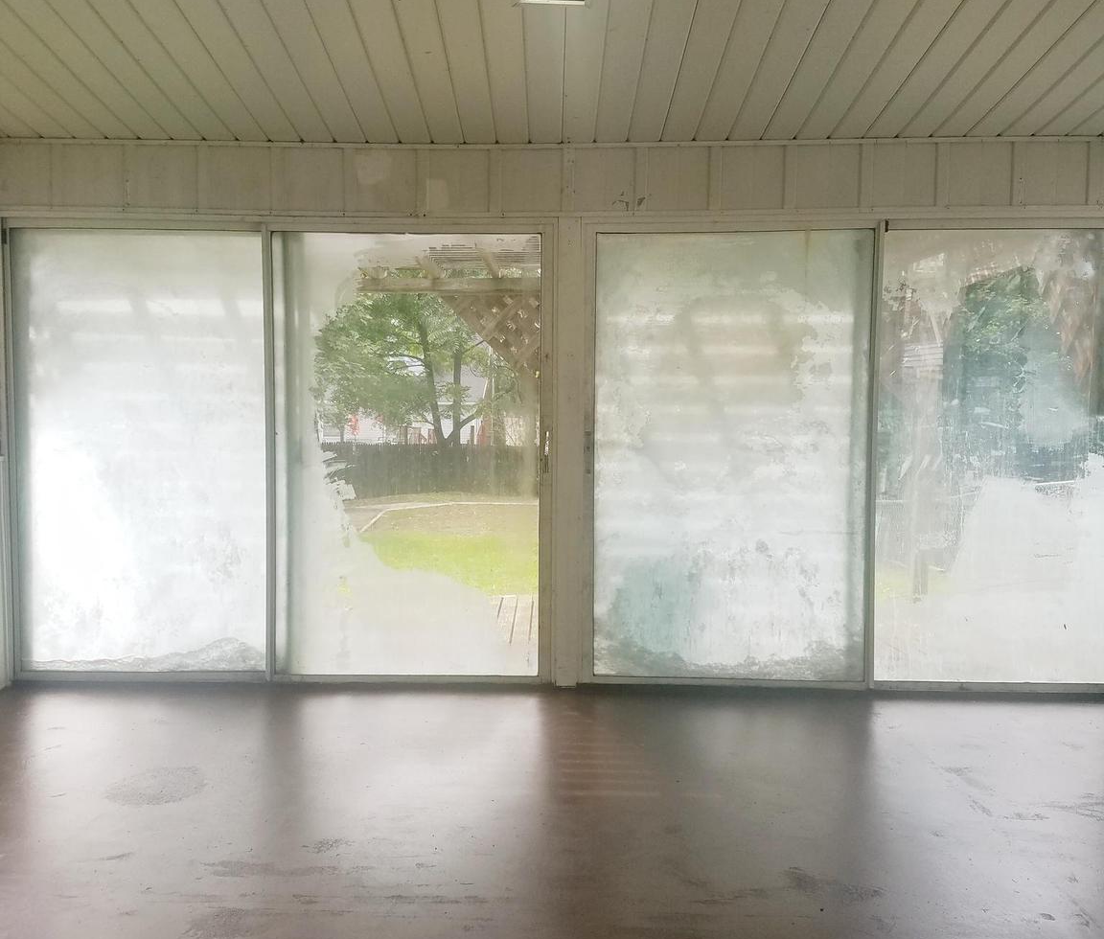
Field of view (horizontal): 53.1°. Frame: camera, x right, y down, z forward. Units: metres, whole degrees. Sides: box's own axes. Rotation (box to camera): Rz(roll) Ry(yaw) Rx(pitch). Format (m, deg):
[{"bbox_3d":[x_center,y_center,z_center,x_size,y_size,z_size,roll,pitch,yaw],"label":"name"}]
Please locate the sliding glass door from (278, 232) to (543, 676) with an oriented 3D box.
[{"bbox_3d":[-0.612,-0.055,4.780,1.150,1.930,0.050,0,3,2],"label":"sliding glass door"}]

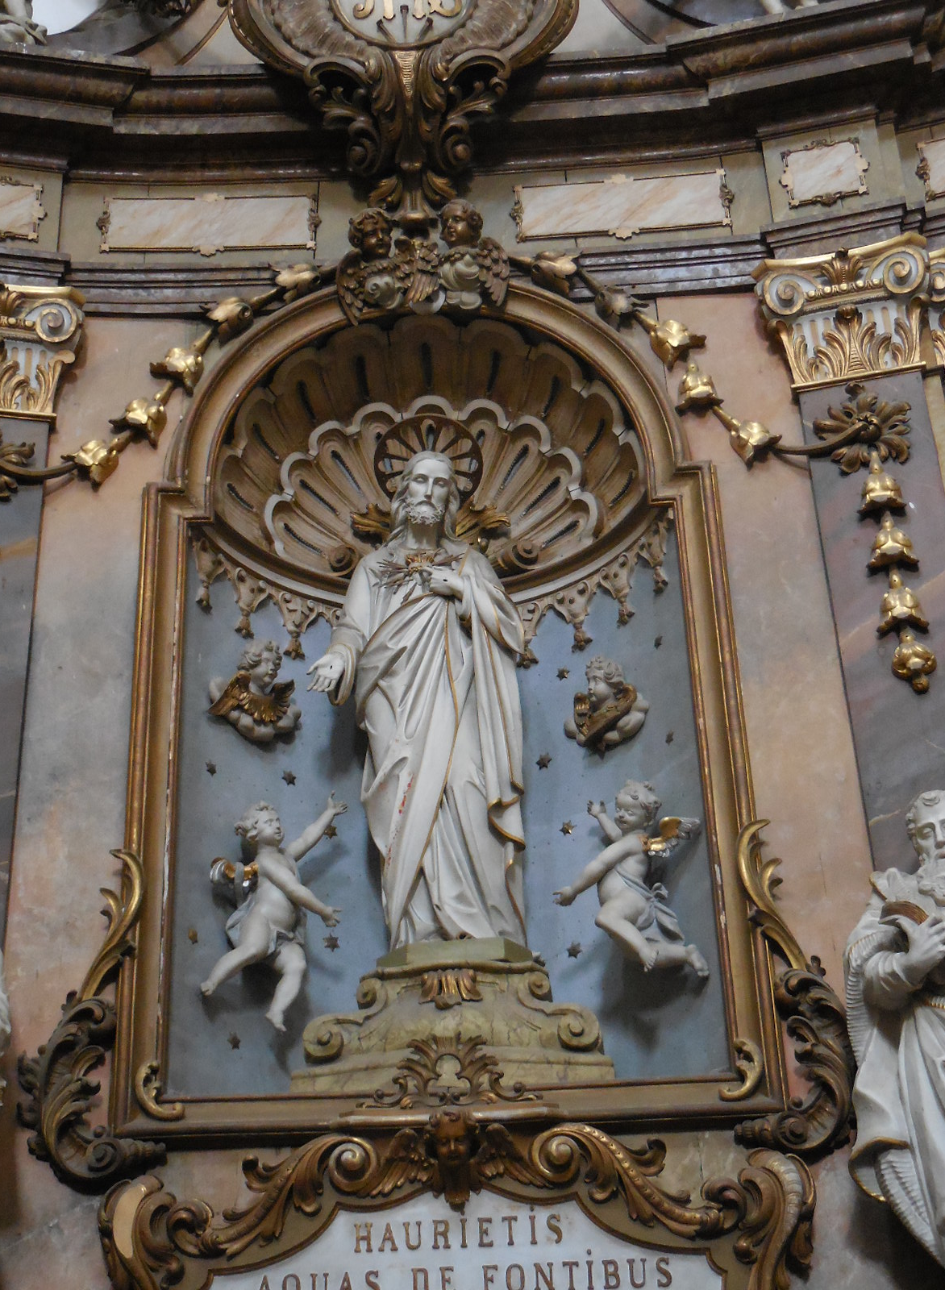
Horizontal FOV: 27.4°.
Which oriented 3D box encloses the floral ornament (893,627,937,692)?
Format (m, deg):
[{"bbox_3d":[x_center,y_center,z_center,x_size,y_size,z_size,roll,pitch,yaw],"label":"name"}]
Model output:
[{"bbox_3d":[1.597,0.056,7.003,0.159,0.239,0.130,-9,-29,12],"label":"floral ornament"}]

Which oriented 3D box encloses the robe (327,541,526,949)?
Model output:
[{"bbox_3d":[-0.175,0.348,7.345,0.752,1.614,0.580,-2,-28,0],"label":"robe"}]

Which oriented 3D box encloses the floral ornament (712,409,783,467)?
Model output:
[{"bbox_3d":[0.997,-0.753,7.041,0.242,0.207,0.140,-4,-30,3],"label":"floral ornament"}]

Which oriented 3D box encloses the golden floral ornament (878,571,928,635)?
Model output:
[{"bbox_3d":[1.448,-0.141,6.515,0.155,0.213,0.130,-9,-31,12],"label":"golden floral ornament"}]

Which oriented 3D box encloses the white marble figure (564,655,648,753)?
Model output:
[{"bbox_3d":[0.474,0.210,6.890,0.220,0.319,0.290,24,-39,-38],"label":"white marble figure"}]

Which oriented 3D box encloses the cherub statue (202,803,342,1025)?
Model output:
[{"bbox_3d":[-0.728,0.981,7.128,0.550,0.850,0.480,19,-35,-34],"label":"cherub statue"}]

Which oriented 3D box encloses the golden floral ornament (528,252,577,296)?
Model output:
[{"bbox_3d":[0.328,-1.513,7.895,0.202,0.172,0.140,-2,-28,0],"label":"golden floral ornament"}]

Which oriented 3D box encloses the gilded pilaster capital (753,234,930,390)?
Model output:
[{"bbox_3d":[1.361,-1.232,7.170,0.623,0.590,0.270,-9,-31,12],"label":"gilded pilaster capital"}]

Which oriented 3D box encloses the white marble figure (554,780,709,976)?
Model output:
[{"bbox_3d":[0.521,0.770,6.415,0.447,0.613,0.420,20,-37,-34],"label":"white marble figure"}]

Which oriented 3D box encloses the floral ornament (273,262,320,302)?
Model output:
[{"bbox_3d":[-0.711,-1.477,7.902,0.194,0.151,0.140,-2,-28,0],"label":"floral ornament"}]

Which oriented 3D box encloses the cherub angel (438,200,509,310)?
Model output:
[{"bbox_3d":[0.004,-1.602,7.951,0.311,0.470,0.300,-12,-30,18],"label":"cherub angel"}]

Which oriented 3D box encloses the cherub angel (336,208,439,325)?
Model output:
[{"bbox_3d":[-0.321,-1.429,7.324,0.386,0.455,0.270,3,-30,-9],"label":"cherub angel"}]

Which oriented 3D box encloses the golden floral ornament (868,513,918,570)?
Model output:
[{"bbox_3d":[1.572,-0.388,7.241,0.187,0.208,0.150,-9,-29,12],"label":"golden floral ornament"}]

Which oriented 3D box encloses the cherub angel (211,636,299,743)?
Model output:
[{"bbox_3d":[-0.869,0.184,7.738,0.398,0.416,0.250,13,-32,-26],"label":"cherub angel"}]

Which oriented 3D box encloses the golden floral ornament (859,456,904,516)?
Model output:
[{"bbox_3d":[1.426,-0.555,6.755,0.145,0.203,0.130,-9,-31,12],"label":"golden floral ornament"}]

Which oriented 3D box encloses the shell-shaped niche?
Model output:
[{"bbox_3d":[-0.175,-0.796,8.065,1.677,0.861,0.762,-2,-28,0],"label":"shell-shaped niche"}]

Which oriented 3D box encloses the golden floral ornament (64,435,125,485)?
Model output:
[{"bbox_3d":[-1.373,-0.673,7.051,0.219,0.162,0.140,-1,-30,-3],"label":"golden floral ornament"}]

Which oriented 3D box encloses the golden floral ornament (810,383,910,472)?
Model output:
[{"bbox_3d":[1.505,-0.841,7.507,0.385,0.403,0.130,-9,-29,12],"label":"golden floral ornament"}]

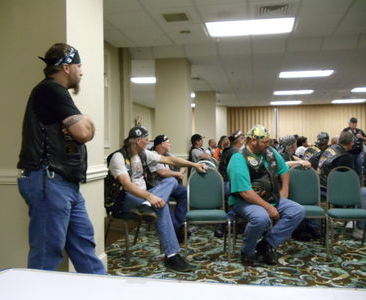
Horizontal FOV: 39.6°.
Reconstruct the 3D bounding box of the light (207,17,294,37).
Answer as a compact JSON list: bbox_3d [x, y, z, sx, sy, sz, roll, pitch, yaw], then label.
[{"bbox_3d":[0.907,-1.658,6.880,1.220,0.080,0.610,-1,0,8],"label":"light"}]

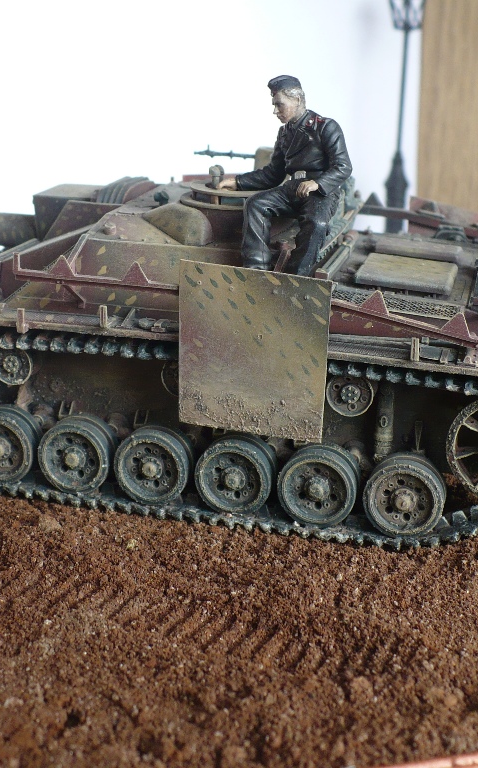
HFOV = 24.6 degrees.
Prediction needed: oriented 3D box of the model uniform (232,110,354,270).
[{"bbox_3d":[0.007,-0.036,0.207,0.025,0.031,0.020,18,26,38],"label":"model uniform"}]

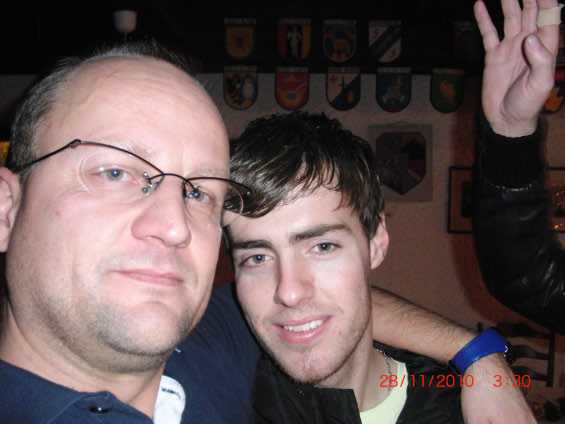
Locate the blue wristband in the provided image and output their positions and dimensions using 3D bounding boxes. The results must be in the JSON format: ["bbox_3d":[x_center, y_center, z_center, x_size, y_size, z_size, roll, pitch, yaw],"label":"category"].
[{"bbox_3d":[0.230,0.166,0.710,0.066,0.028,0.055,-37,-25,0],"label":"blue wristband"}]

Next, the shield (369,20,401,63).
[{"bbox_3d":[0.570,-0.938,3.330,0.188,0.242,0.020,0,2,0],"label":"shield"}]

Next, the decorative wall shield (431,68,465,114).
[{"bbox_3d":[0.897,-0.658,3.270,0.188,0.242,0.020,0,2,0],"label":"decorative wall shield"}]

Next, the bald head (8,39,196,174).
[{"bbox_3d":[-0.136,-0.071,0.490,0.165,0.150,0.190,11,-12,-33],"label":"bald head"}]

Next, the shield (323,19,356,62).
[{"bbox_3d":[0.320,-0.940,3.330,0.188,0.242,0.020,0,2,0],"label":"shield"}]

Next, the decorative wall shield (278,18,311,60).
[{"bbox_3d":[0.069,-0.948,3.330,0.188,0.242,0.020,0,2,0],"label":"decorative wall shield"}]

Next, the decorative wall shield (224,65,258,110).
[{"bbox_3d":[-0.226,-0.676,3.300,0.188,0.242,0.020,0,2,0],"label":"decorative wall shield"}]

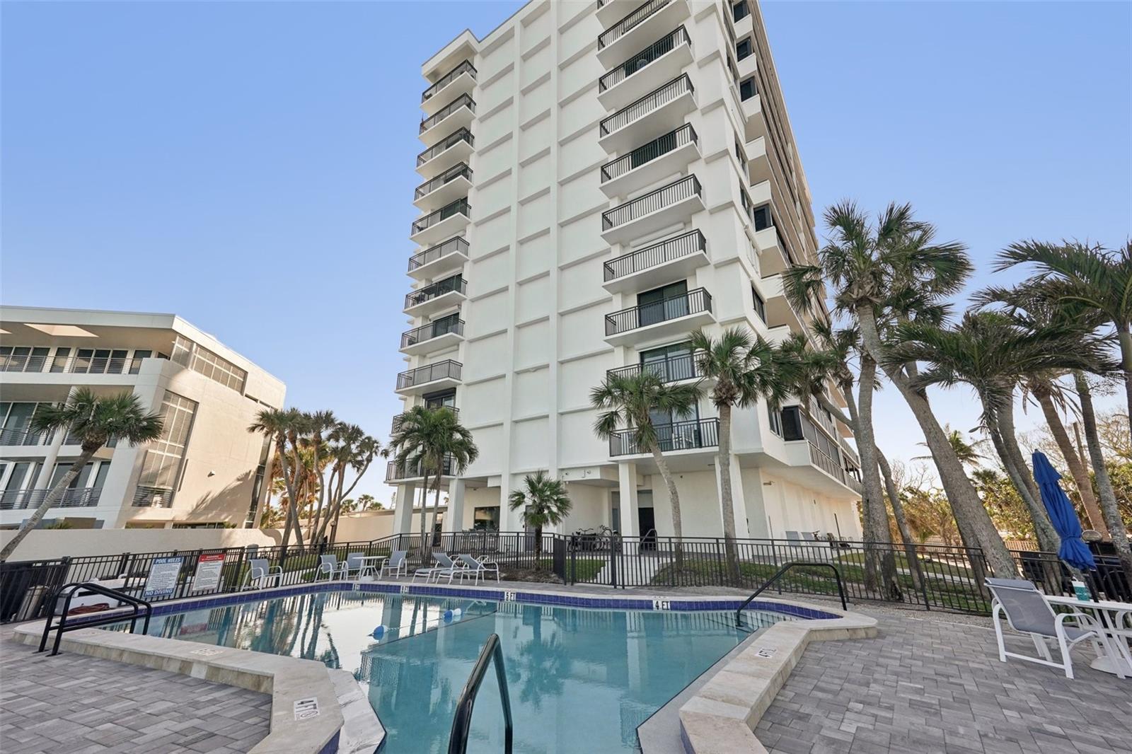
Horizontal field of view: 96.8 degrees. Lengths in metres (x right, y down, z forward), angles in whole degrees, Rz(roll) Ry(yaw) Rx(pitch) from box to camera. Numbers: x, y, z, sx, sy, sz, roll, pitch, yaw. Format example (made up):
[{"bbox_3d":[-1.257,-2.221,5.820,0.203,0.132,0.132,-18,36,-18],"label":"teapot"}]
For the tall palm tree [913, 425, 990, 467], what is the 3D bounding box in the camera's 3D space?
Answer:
[{"bbox_3d":[29.004,7.901,37.143,5.095,8.731,4.560,0,-16,0],"label":"tall palm tree"}]

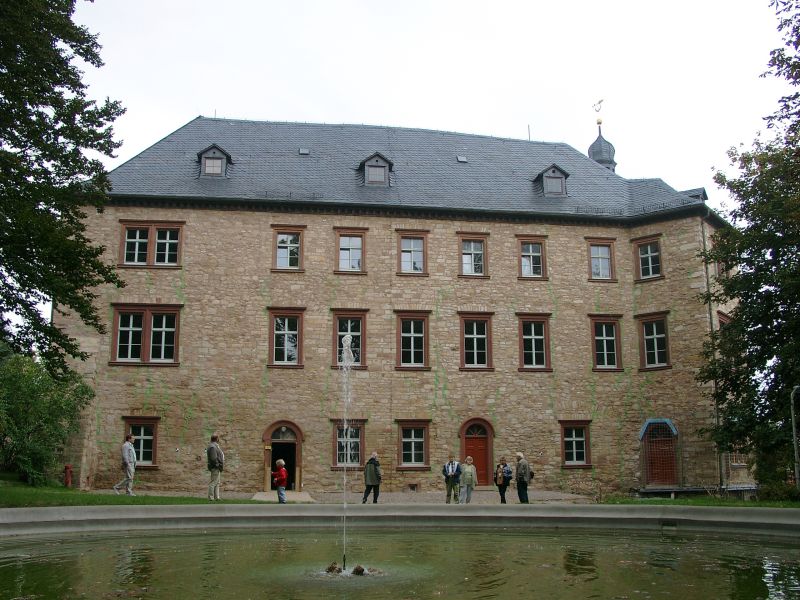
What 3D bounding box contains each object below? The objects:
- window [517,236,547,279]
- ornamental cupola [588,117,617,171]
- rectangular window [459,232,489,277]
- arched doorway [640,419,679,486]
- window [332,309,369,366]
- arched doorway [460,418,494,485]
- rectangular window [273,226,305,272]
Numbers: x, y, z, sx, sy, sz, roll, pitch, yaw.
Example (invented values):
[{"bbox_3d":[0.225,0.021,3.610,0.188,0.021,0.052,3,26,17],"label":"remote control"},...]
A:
[{"bbox_3d":[5.878,-1.876,34.978,1.473,2.073,0.250,2,-12,-8],"label":"window"},{"bbox_3d":[12.180,-9.279,47.500,1.659,3.385,1.659,1,-10,-9],"label":"ornamental cupola"},{"bbox_3d":[3.359,-2.020,35.643,1.577,2.139,0.300,1,-10,-9],"label":"rectangular window"},{"bbox_3d":[10.880,6.372,32.880,1.667,2.786,0.400,-11,-15,42],"label":"arched doorway"},{"bbox_3d":[-2.095,1.624,33.126,1.582,2.536,0.250,2,-12,-8],"label":"window"},{"bbox_3d":[3.257,6.350,32.944,1.471,2.779,0.350,2,-12,-8],"label":"arched doorway"},{"bbox_3d":[-4.738,-2.195,33.558,1.479,2.099,0.250,2,-12,-8],"label":"rectangular window"}]

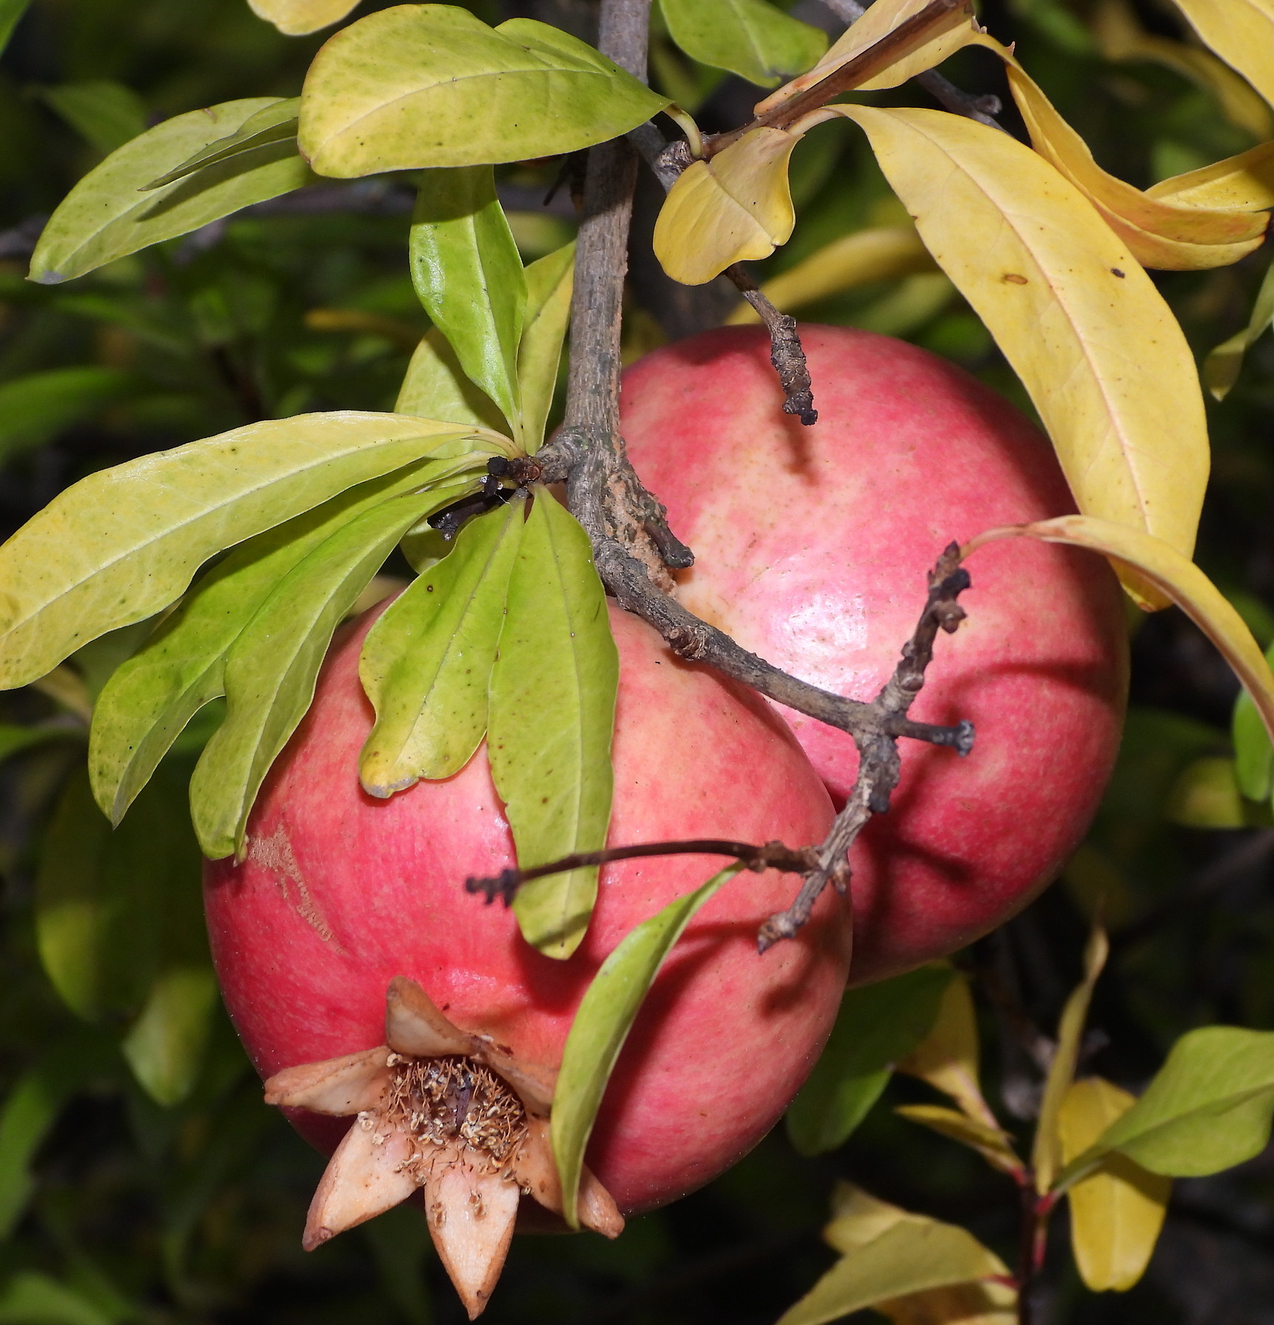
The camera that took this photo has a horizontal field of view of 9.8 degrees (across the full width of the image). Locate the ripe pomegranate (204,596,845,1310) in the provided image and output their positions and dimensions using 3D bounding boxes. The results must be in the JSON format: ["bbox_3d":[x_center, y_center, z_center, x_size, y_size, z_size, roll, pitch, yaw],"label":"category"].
[{"bbox_3d":[-0.015,0.035,0.946,0.084,0.084,0.089,10,41,12],"label":"ripe pomegranate"}]

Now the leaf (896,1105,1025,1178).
[{"bbox_3d":[0.043,0.063,0.970,0.019,0.005,0.008,27,0,0],"label":"leaf"}]

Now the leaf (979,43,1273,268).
[{"bbox_3d":[0.056,-0.058,0.880,0.041,0.012,0.013,34,0,0],"label":"leaf"}]

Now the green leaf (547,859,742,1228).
[{"bbox_3d":[-0.002,0.041,0.822,0.009,0.044,0.011,25,-8,0],"label":"green leaf"}]

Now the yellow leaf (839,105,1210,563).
[{"bbox_3d":[0.049,-0.040,0.870,0.021,0.071,0.014,-34,0,0],"label":"yellow leaf"}]

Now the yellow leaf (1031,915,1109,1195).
[{"bbox_3d":[0.057,0.052,0.970,0.006,0.036,0.011,11,0,0],"label":"yellow leaf"}]

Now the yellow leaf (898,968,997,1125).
[{"bbox_3d":[0.043,0.050,0.970,0.011,0.022,0.007,-23,0,0],"label":"yellow leaf"}]

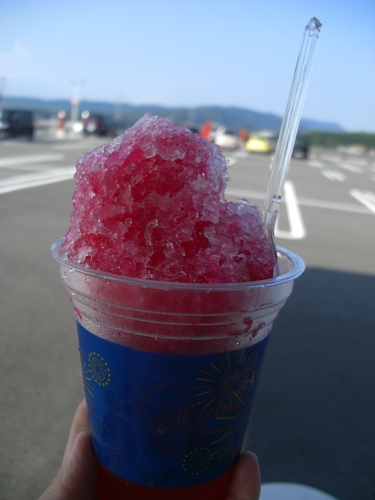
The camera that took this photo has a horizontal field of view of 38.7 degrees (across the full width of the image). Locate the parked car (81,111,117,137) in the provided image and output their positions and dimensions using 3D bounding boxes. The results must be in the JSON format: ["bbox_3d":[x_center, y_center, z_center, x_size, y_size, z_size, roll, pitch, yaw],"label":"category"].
[{"bbox_3d":[-6.593,-9.428,40.055,1.660,1.700,3.800,8,13,8],"label":"parked car"}]

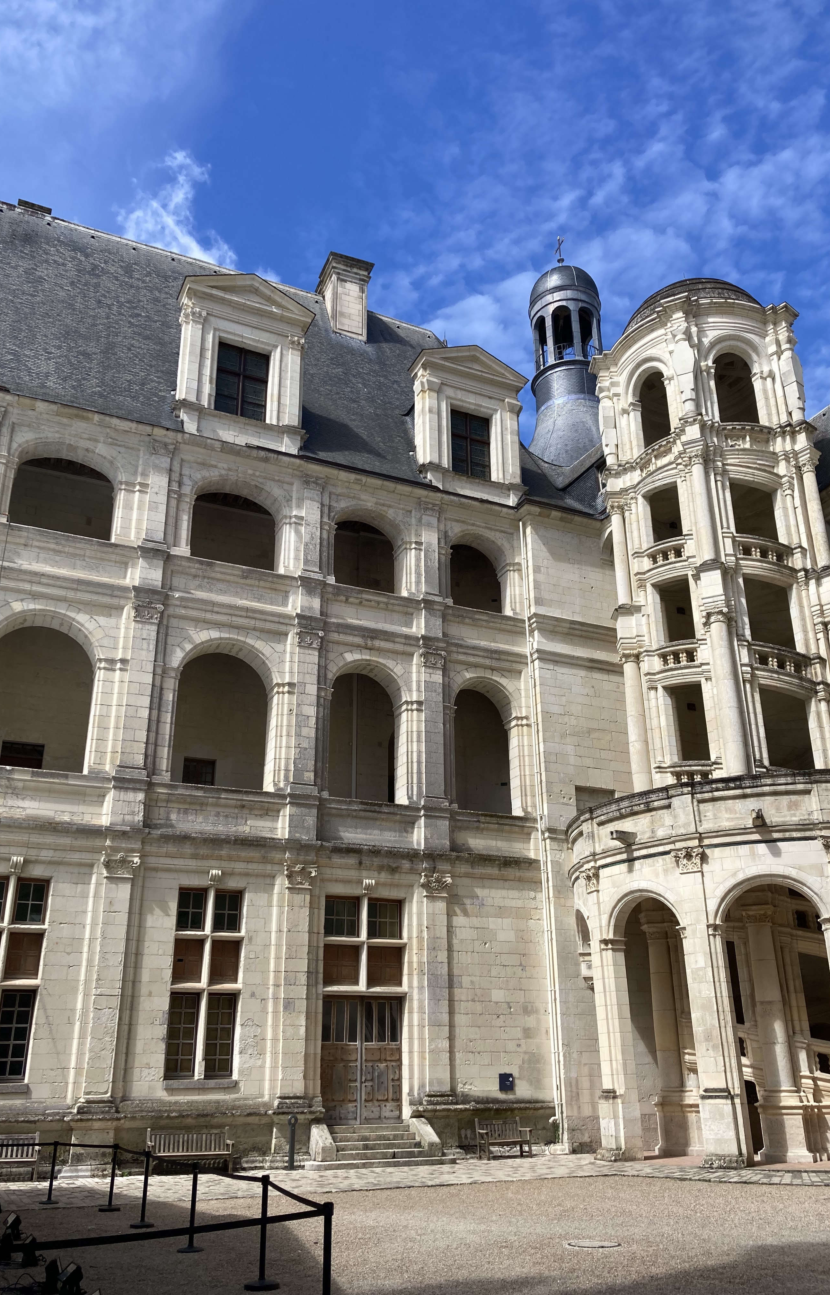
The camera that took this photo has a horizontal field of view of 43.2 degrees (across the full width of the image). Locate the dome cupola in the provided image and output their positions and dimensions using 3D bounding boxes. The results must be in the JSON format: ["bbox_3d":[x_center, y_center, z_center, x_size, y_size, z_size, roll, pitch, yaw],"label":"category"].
[{"bbox_3d":[6.965,-12.786,47.210,3.500,13.000,3.500,-1,-23,0],"label":"dome cupola"}]

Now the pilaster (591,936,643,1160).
[{"bbox_3d":[5.100,10.053,26.465,0.750,5.240,0.920,8,-24,-19],"label":"pilaster"}]

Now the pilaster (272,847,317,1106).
[{"bbox_3d":[-3.148,8.788,27.632,0.950,6.200,0.350,9,-25,-23],"label":"pilaster"}]

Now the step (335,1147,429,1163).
[{"bbox_3d":[-0.811,11.967,24.706,2.330,0.163,0.370,9,-25,-23],"label":"step"}]

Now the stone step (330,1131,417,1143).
[{"bbox_3d":[-1.087,11.886,25.415,2.290,0.163,0.350,9,-25,-23],"label":"stone step"}]

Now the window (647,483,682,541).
[{"bbox_3d":[7.595,-3.999,31.753,0.450,1.800,1.500,13,-26,-31],"label":"window"}]

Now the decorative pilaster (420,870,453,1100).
[{"bbox_3d":[0.532,8.690,27.045,0.860,5.580,0.360,9,-24,-23],"label":"decorative pilaster"}]

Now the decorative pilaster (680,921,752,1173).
[{"bbox_3d":[6.901,9.037,24.086,0.950,5.240,0.750,-17,-28,34],"label":"decorative pilaster"}]

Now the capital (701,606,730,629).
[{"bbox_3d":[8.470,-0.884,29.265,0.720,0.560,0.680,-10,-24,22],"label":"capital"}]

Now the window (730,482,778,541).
[{"bbox_3d":[10.089,-3.918,31.025,1.500,1.850,0.450,3,-22,-7],"label":"window"}]

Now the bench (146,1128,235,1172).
[{"bbox_3d":[-5.146,11.643,24.196,1.850,0.950,0.620,9,-25,-23],"label":"bench"}]

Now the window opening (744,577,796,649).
[{"bbox_3d":[10.089,-0.901,29.606,1.360,2.000,0.400,3,-23,-8],"label":"window opening"}]

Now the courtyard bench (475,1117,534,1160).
[{"bbox_3d":[2.187,11.926,25.447,1.320,0.920,0.600,9,-24,-23],"label":"courtyard bench"}]

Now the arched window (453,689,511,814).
[{"bbox_3d":[2.158,3.149,33.198,2.270,4.370,0.550,9,-25,-23],"label":"arched window"}]

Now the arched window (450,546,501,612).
[{"bbox_3d":[2.010,-2.319,34.081,2.150,2.850,0.500,9,-24,-23],"label":"arched window"}]

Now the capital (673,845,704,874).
[{"bbox_3d":[7.124,5.550,27.247,0.850,0.640,0.350,-16,-28,32],"label":"capital"}]

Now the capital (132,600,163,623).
[{"bbox_3d":[-7.004,-0.925,27.479,0.760,0.560,0.300,9,-25,-23],"label":"capital"}]

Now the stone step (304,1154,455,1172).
[{"bbox_3d":[-0.779,12.014,24.403,3.750,0.150,0.500,9,-25,-23],"label":"stone step"}]

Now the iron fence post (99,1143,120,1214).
[{"bbox_3d":[-4.938,8.646,17.121,0.340,0.945,0.340,9,-25,-23],"label":"iron fence post"}]

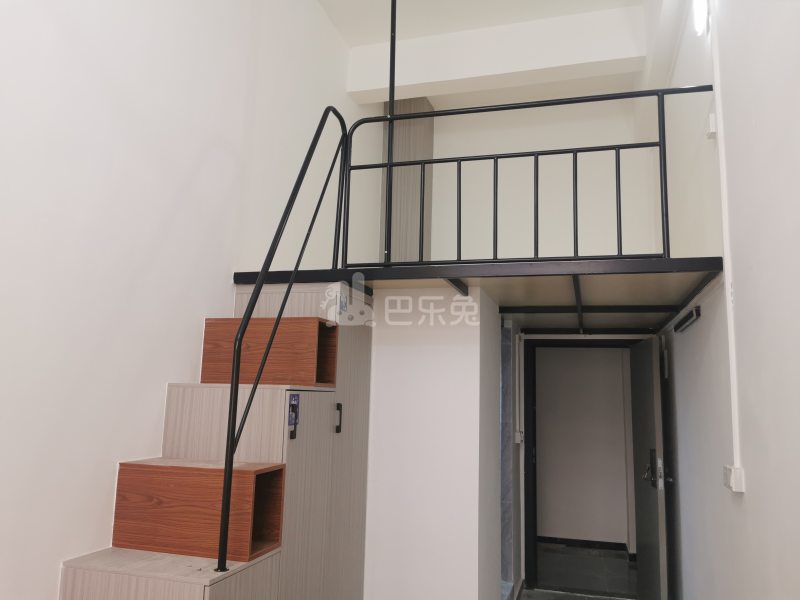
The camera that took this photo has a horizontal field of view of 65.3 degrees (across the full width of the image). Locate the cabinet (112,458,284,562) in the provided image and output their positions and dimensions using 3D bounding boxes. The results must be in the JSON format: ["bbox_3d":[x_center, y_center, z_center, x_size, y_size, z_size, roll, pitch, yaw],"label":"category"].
[{"bbox_3d":[-0.814,0.843,2.556,0.612,0.329,0.268,-1,-10,16],"label":"cabinet"}]

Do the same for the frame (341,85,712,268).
[{"bbox_3d":[0.574,-0.581,3.083,1.794,0.817,0.045,-1,-10,16],"label":"frame"}]

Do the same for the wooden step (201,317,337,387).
[{"bbox_3d":[-0.588,0.241,2.837,0.565,0.291,0.206,-1,-8,17],"label":"wooden step"}]

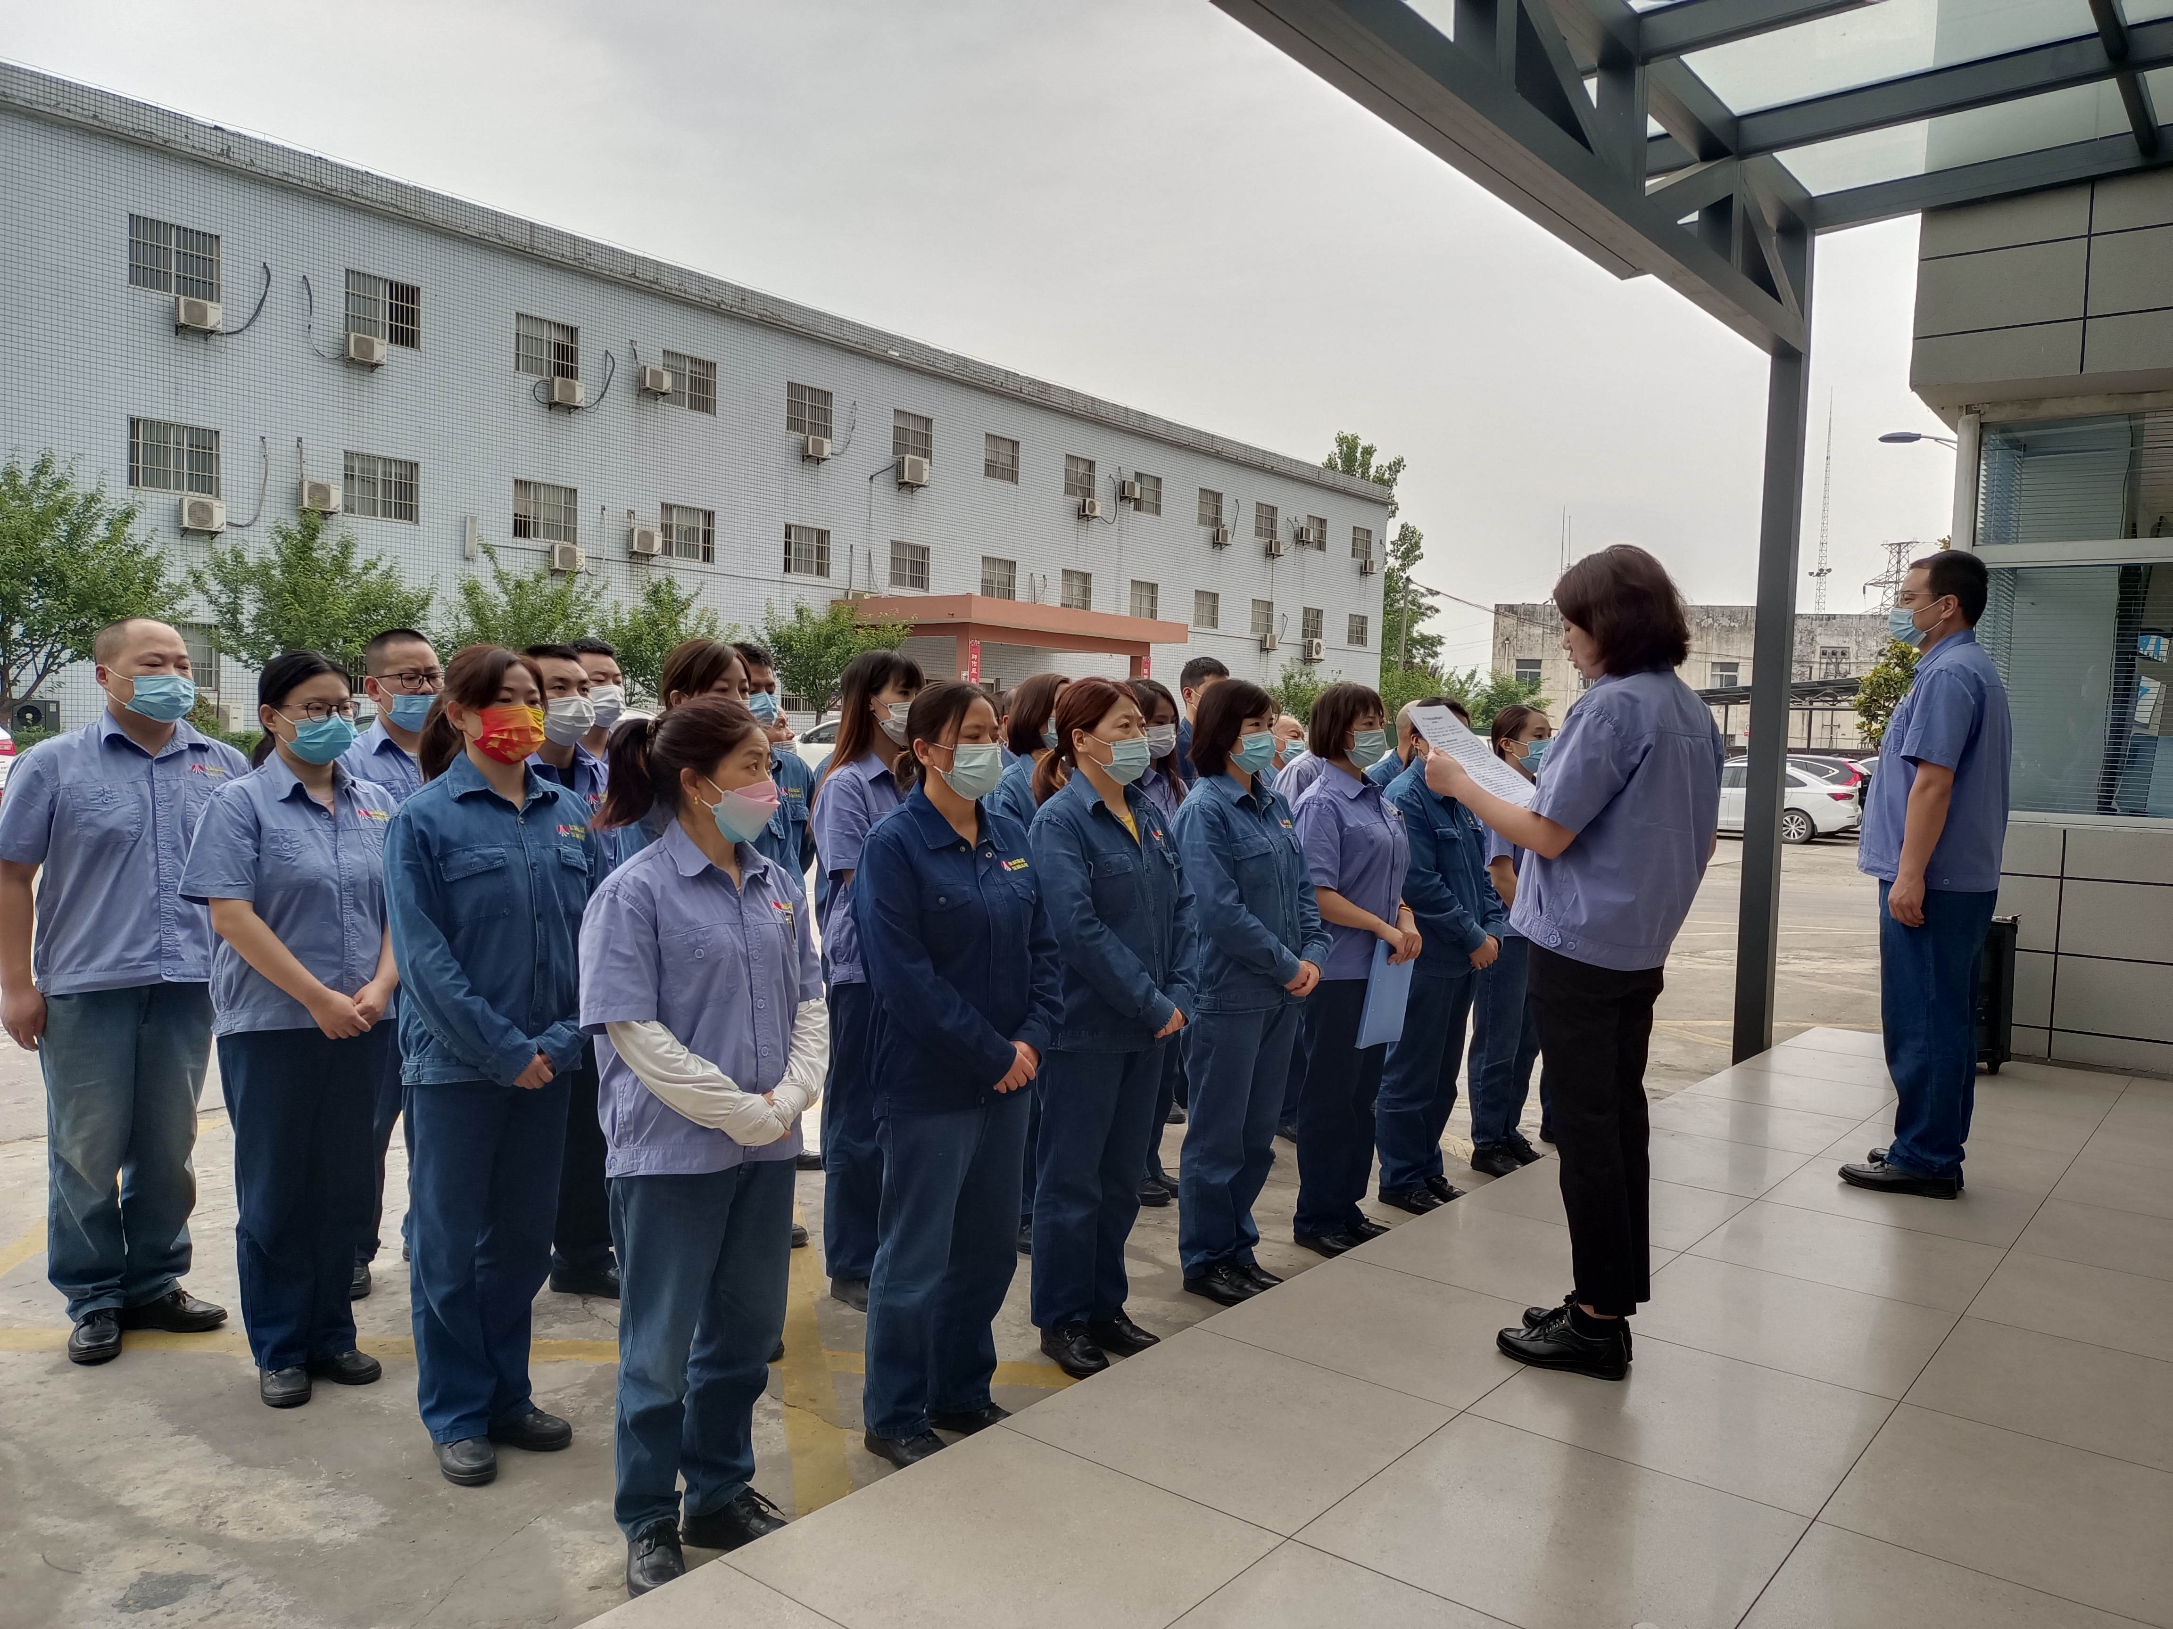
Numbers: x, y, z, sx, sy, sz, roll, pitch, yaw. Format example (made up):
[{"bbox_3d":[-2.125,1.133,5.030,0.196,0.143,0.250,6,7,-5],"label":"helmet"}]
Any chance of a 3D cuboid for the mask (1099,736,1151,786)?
[{"bbox_3d":[0.087,-0.128,3.745,0.090,0.120,0.150,4,4,40],"label":"mask"}]

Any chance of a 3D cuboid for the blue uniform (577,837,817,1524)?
[{"bbox_3d":[-0.673,0.635,2.779,0.280,1.255,0.450,4,4,42],"label":"blue uniform"}]

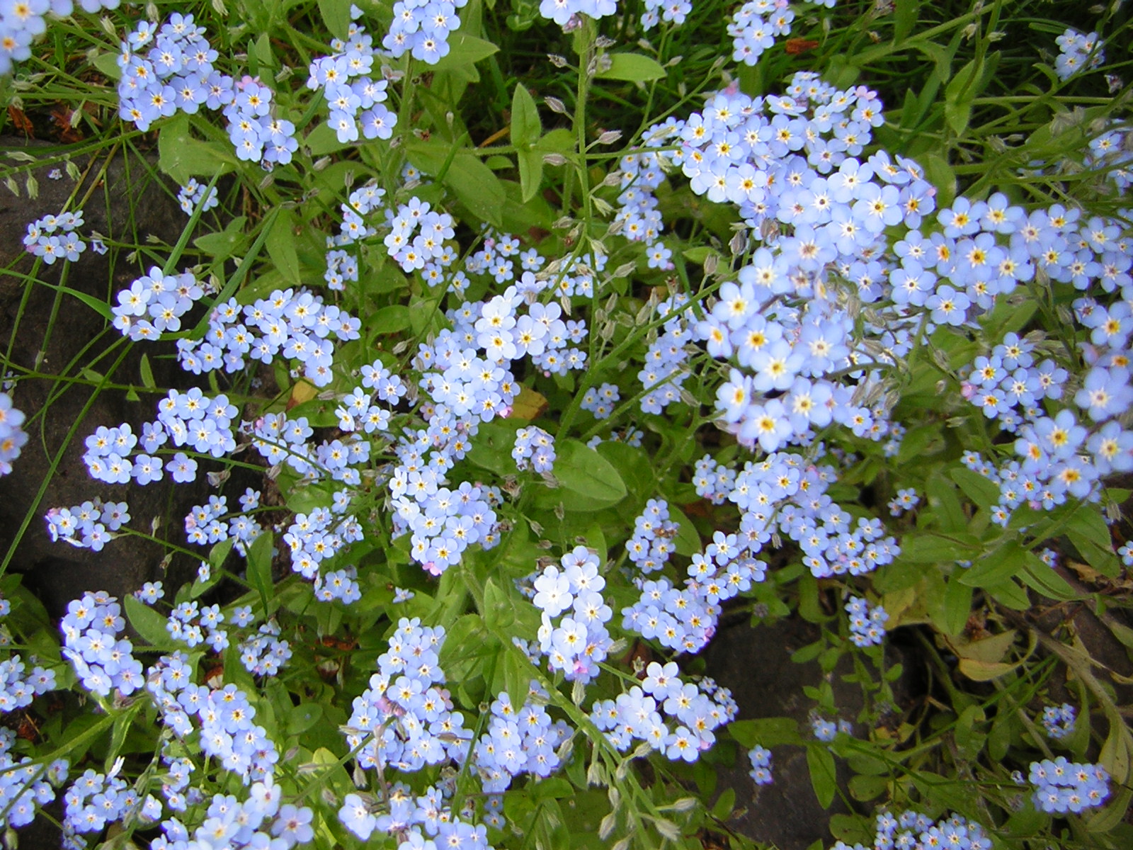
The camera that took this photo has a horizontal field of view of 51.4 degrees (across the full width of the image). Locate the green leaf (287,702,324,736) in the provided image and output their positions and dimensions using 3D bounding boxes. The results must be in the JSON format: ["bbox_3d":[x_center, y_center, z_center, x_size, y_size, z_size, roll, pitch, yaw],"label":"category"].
[{"bbox_3d":[-0.115,0.130,0.520,0.020,0.004,0.011,-38,74,-21],"label":"green leaf"}]

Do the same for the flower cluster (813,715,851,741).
[{"bbox_3d":[0.115,0.131,0.510,0.018,0.012,0.013,0,58,0],"label":"flower cluster"}]

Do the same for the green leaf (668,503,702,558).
[{"bbox_3d":[0.048,0.045,0.500,0.015,0.006,0.028,-40,72,-12],"label":"green leaf"}]

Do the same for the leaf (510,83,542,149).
[{"bbox_3d":[-0.015,-0.113,0.430,0.012,0.004,0.028,-6,73,-2],"label":"leaf"}]

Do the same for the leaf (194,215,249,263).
[{"bbox_3d":[-0.142,-0.076,0.485,0.022,0.007,0.018,0,68,0],"label":"leaf"}]

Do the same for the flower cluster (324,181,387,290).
[{"bbox_3d":[-0.083,-0.075,0.465,0.024,0.024,0.033,0,58,0],"label":"flower cluster"}]

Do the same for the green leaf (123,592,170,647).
[{"bbox_3d":[-0.163,0.076,0.460,0.028,0.006,0.010,42,66,8],"label":"green leaf"}]

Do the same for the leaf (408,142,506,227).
[{"bbox_3d":[-0.045,-0.098,0.480,0.052,0.009,0.020,42,74,15],"label":"leaf"}]

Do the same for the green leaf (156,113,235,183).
[{"bbox_3d":[-0.129,-0.096,0.410,0.029,0.008,0.023,8,71,9],"label":"green leaf"}]

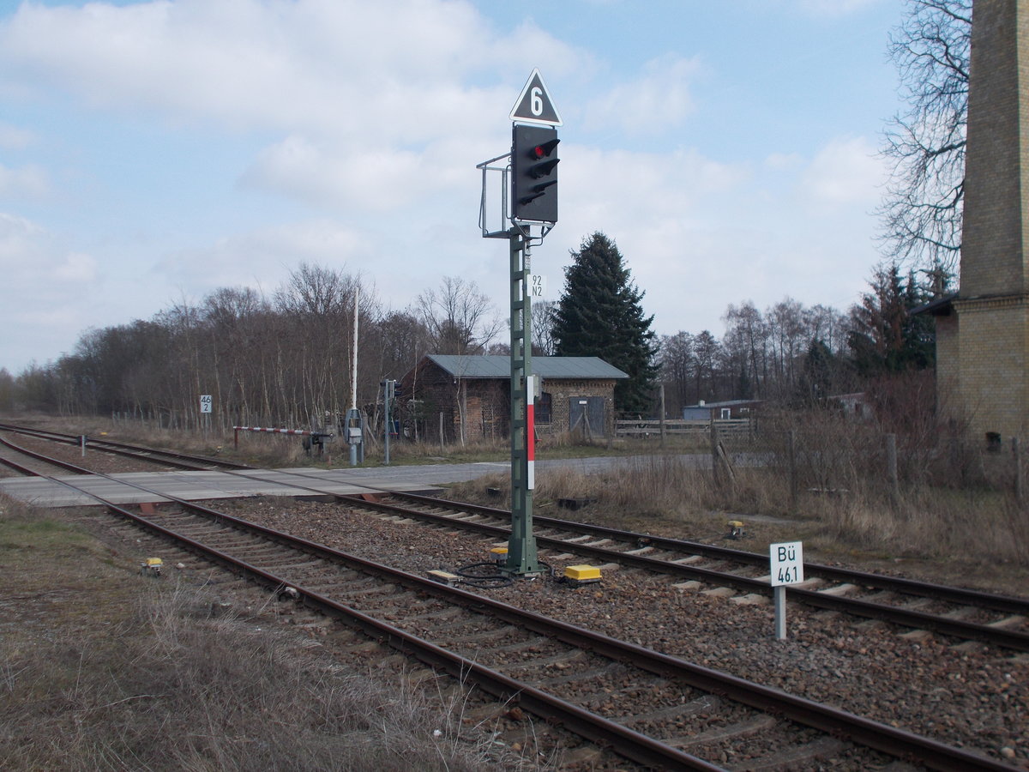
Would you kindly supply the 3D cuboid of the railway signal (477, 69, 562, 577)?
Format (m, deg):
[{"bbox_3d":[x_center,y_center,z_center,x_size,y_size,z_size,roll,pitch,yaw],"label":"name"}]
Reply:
[{"bbox_3d":[0.127,-0.796,15.057,0.800,6.520,1.220,0,-1,-32],"label":"railway signal"}]

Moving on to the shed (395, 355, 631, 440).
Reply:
[{"bbox_3d":[0.138,0.575,57.294,9.710,4.070,5.440,0,-1,-30],"label":"shed"}]

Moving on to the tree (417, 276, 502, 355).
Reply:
[{"bbox_3d":[-3.620,-2.183,78.025,5.900,10.360,5.600,-1,-1,0],"label":"tree"}]

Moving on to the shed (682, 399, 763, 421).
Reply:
[{"bbox_3d":[14.749,2.116,81.463,4.900,2.400,2.900,0,-1,-30],"label":"shed"}]

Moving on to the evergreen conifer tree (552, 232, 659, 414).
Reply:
[{"bbox_3d":[5.458,-3.235,70.035,6.300,12.140,6.300,-1,-1,0],"label":"evergreen conifer tree"}]

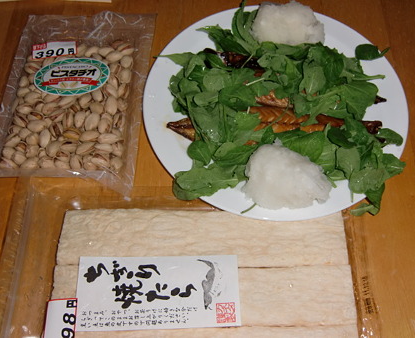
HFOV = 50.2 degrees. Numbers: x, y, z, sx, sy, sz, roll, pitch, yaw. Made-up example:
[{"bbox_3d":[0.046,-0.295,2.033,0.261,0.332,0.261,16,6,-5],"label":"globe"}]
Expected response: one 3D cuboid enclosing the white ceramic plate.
[{"bbox_3d":[0.066,-0.066,0.455,0.262,0.024,0.262,0,63,3],"label":"white ceramic plate"}]

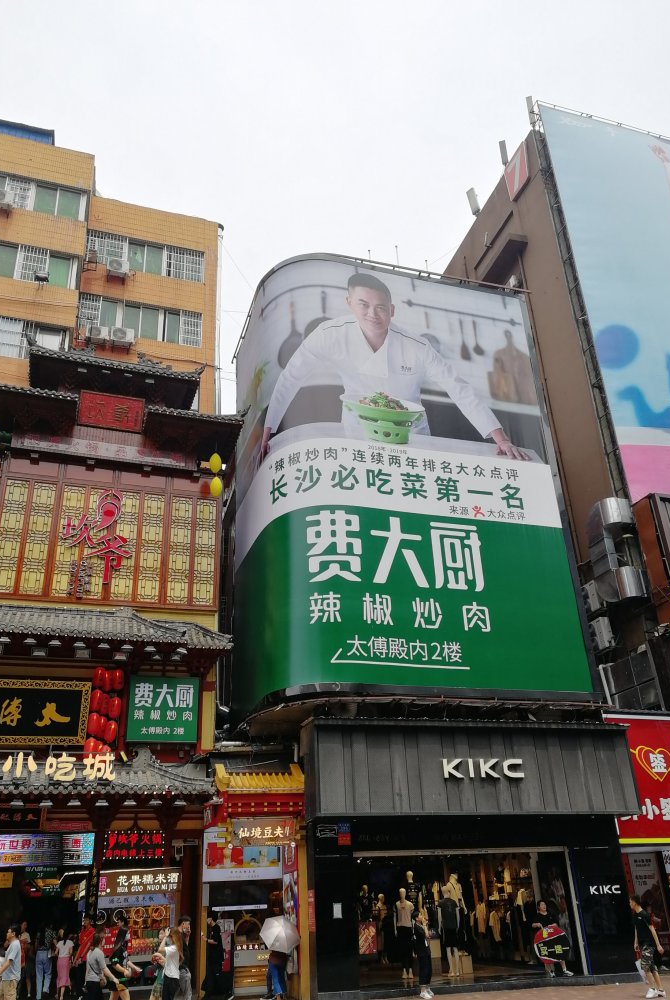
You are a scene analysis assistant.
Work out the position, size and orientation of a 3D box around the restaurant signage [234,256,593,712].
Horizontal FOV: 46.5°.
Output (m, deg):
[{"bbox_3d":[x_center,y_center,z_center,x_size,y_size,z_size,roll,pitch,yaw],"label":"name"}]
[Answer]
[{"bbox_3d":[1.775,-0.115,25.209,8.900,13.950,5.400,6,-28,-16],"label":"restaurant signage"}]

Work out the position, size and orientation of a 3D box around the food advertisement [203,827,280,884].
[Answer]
[{"bbox_3d":[-2.189,8.485,18.718,1.930,1.170,0.130,6,-28,-16],"label":"food advertisement"}]

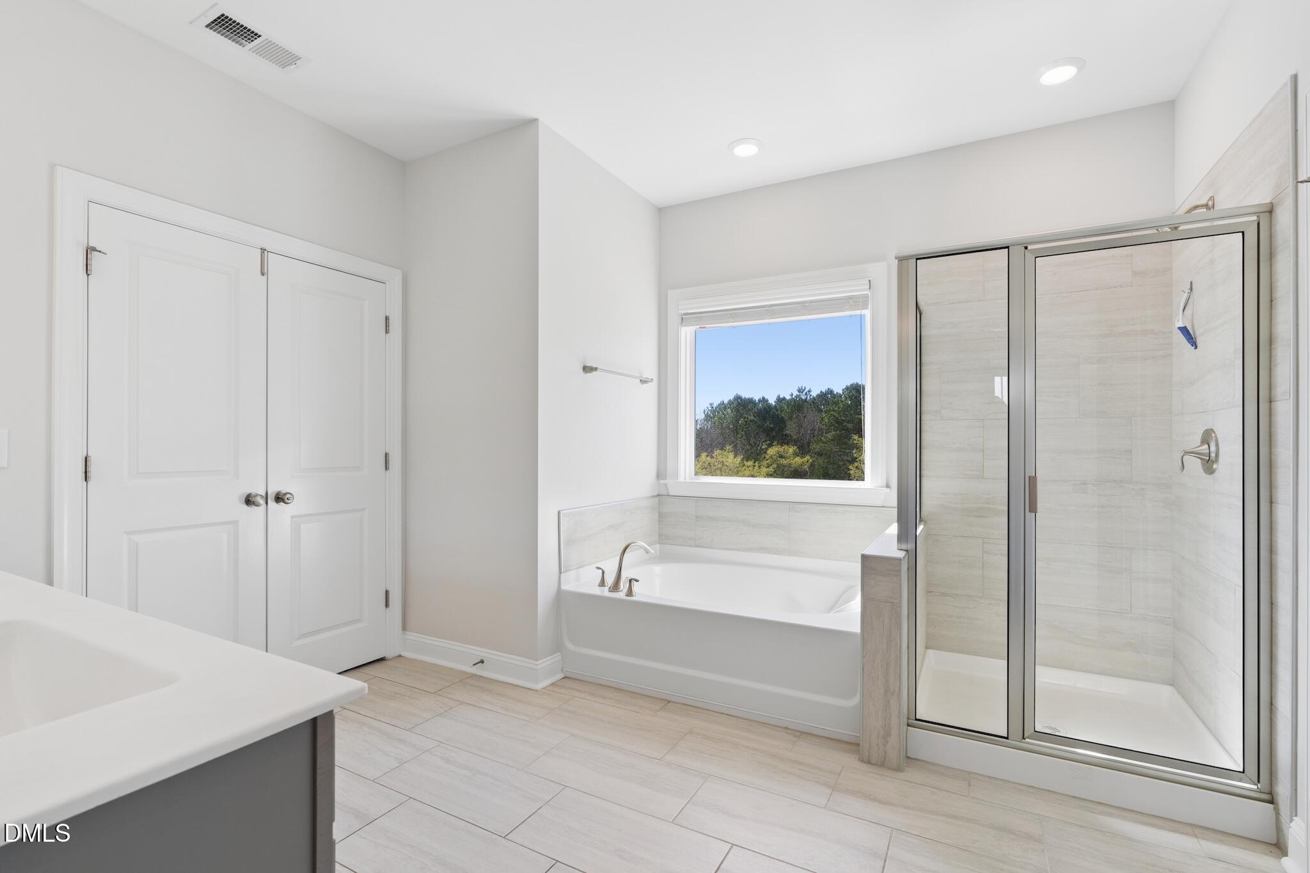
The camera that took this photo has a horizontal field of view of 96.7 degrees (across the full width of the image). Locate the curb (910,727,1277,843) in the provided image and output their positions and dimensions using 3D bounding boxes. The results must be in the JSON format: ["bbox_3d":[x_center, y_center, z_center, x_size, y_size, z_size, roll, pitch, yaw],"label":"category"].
[{"bbox_3d":[1.428,1.157,2.012,1.009,0.111,0.104,0,0,28],"label":"curb"}]

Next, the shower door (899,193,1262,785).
[{"bbox_3d":[1.409,0.199,2.021,1.052,1.805,0.060,0,0,28],"label":"shower door"}]

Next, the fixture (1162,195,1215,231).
[{"bbox_3d":[2.016,-0.834,2.225,0.167,0.130,0.070,0,0,28],"label":"fixture"}]

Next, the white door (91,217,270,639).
[{"bbox_3d":[-1.921,0.176,2.381,0.040,2.048,0.615,0,0,28],"label":"white door"}]

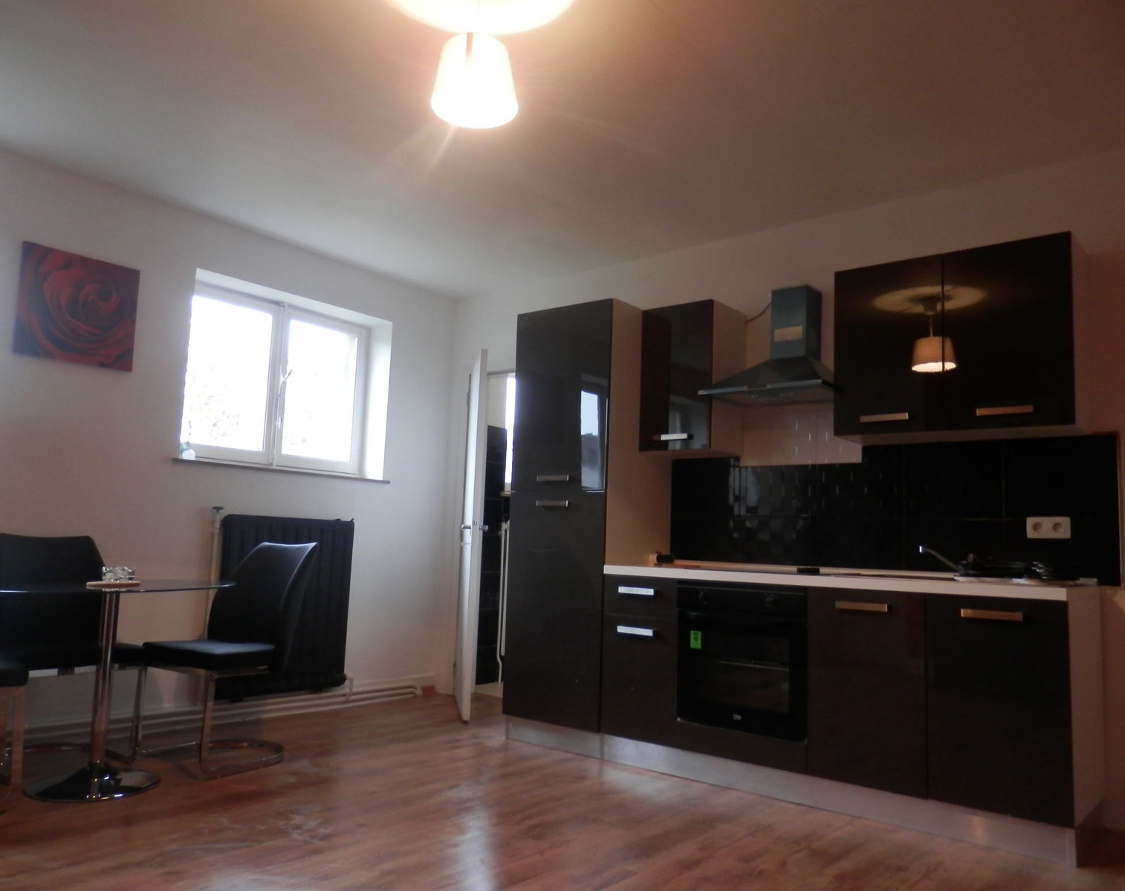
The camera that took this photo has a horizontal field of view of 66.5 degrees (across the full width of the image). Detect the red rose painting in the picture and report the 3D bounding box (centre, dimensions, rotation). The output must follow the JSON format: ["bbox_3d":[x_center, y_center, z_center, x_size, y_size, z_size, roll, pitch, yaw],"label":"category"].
[{"bbox_3d":[-2.250,-0.632,4.006,0.030,0.505,0.510,-4,-9,39],"label":"red rose painting"}]

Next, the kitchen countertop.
[{"bbox_3d":[1.109,0.570,3.632,1.890,0.040,0.585,-4,-9,39],"label":"kitchen countertop"}]

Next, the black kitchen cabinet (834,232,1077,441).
[{"bbox_3d":[1.616,-0.395,3.531,0.900,0.718,0.325,-4,-9,39],"label":"black kitchen cabinet"}]

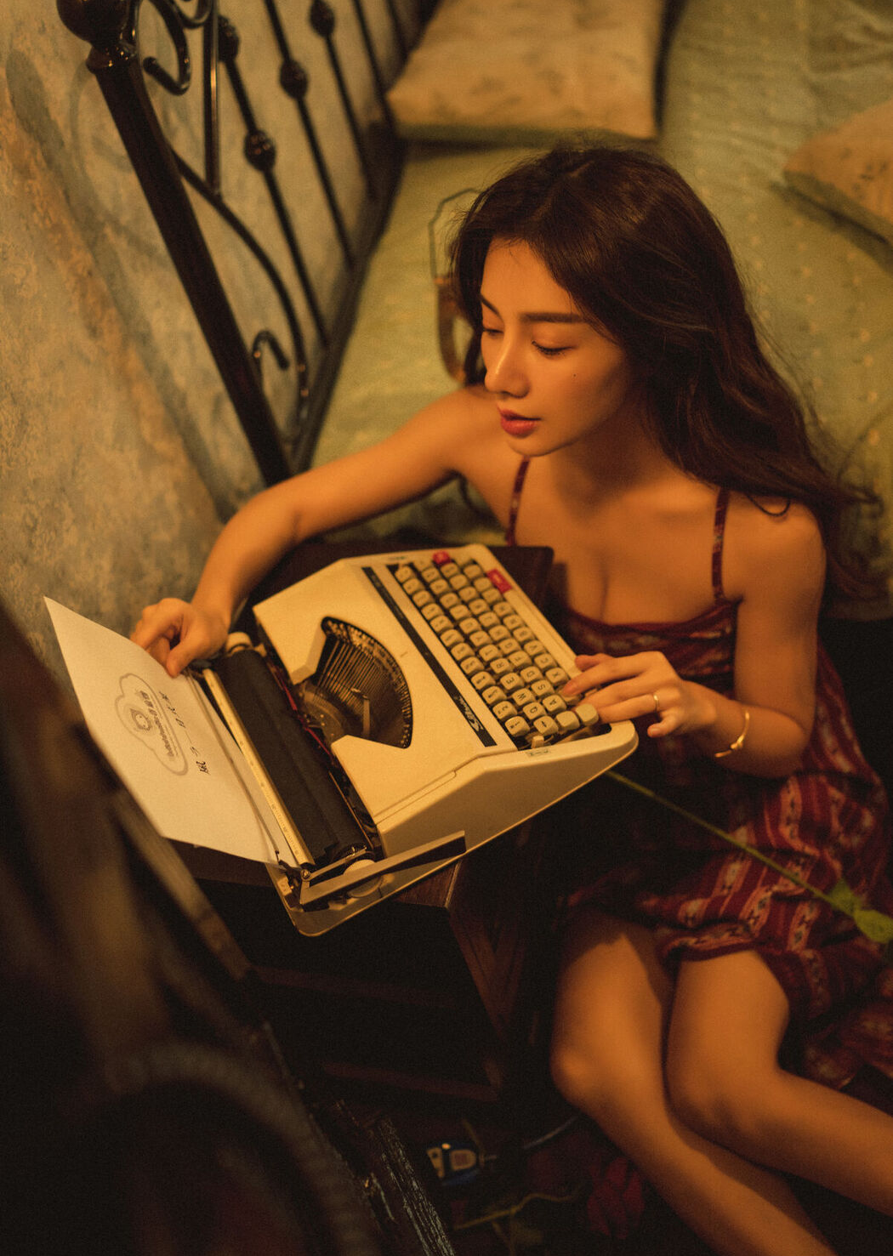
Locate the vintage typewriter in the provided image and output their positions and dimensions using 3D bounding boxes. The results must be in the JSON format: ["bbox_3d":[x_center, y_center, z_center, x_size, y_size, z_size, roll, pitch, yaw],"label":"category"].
[{"bbox_3d":[-0.041,0.061,1.076,0.318,0.097,0.314,-29,46,-8],"label":"vintage typewriter"}]

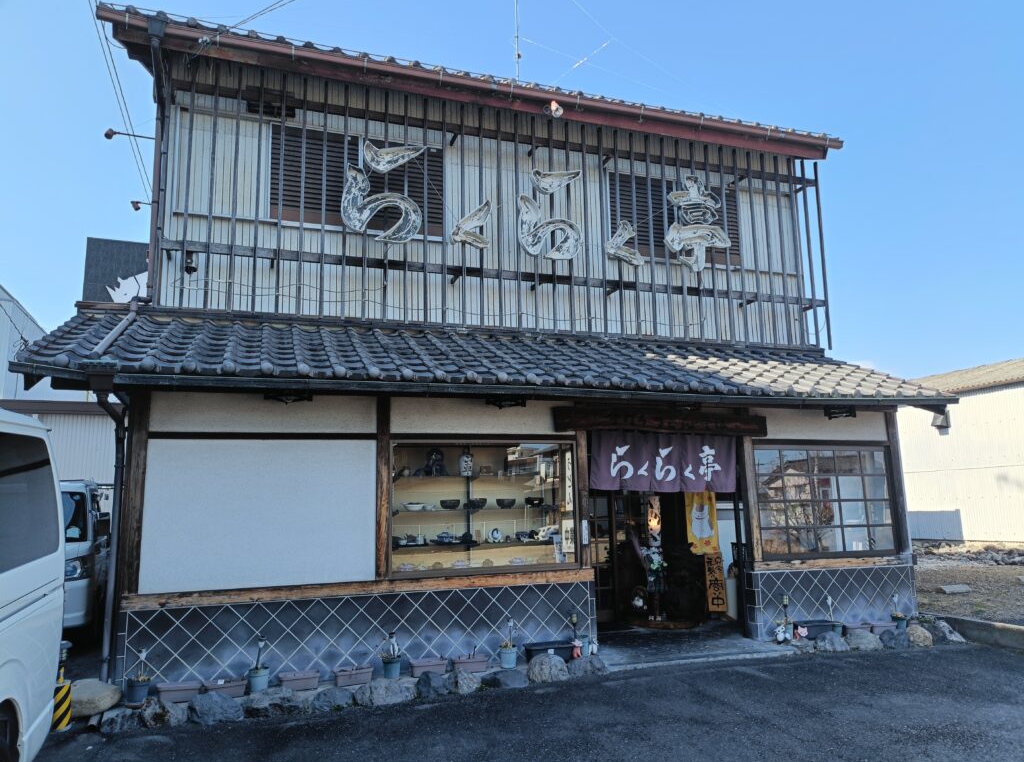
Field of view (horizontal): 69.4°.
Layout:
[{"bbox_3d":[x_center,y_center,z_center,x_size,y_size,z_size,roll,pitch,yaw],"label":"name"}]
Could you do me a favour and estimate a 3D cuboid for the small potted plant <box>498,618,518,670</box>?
[{"bbox_3d":[-0.043,2.186,6.188,0.160,0.405,0.155,-1,-8,0],"label":"small potted plant"}]

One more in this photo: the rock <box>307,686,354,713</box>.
[{"bbox_3d":[-1.362,2.410,5.596,0.327,0.156,0.229,2,-10,-19],"label":"rock"}]

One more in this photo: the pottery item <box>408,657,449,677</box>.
[{"bbox_3d":[-0.660,2.250,5.841,0.290,0.125,0.150,2,-9,-19],"label":"pottery item"}]

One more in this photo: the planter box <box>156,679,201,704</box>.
[{"bbox_3d":[-2.384,2.243,5.316,0.300,0.118,0.155,2,-9,-20],"label":"planter box"}]

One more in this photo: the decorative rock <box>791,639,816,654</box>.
[{"bbox_3d":[2.695,2.455,6.880,0.250,0.125,0.200,2,-9,-19],"label":"decorative rock"}]

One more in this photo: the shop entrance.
[{"bbox_3d":[1.497,1.716,7.137,1.690,1.420,0.400,2,-9,-19],"label":"shop entrance"}]

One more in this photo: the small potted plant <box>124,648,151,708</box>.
[{"bbox_3d":[-2.716,2.154,5.379,0.146,0.392,0.146,2,-10,-19],"label":"small potted plant"}]

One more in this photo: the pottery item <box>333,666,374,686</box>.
[{"bbox_3d":[-1.238,2.287,5.737,0.303,0.115,0.155,2,-9,-20],"label":"pottery item"}]

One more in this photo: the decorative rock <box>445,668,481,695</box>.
[{"bbox_3d":[-0.377,2.344,5.810,0.275,0.165,0.210,2,-9,-20],"label":"decorative rock"}]

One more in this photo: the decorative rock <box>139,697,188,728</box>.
[{"bbox_3d":[-2.352,2.225,5.003,0.310,0.180,0.240,2,-9,-19],"label":"decorative rock"}]

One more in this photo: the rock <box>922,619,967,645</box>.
[{"bbox_3d":[4.486,2.611,7.674,0.401,0.239,0.320,2,-10,-19],"label":"rock"}]

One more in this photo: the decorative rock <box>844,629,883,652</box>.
[{"bbox_3d":[3.323,2.441,7.005,0.340,0.165,0.260,2,-9,-20],"label":"decorative rock"}]

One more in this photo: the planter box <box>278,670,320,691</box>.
[{"bbox_3d":[-1.611,2.273,5.600,0.298,0.115,0.155,2,-9,-20],"label":"planter box"}]

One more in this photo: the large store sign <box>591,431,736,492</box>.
[{"bbox_3d":[1.495,0.786,7.122,1.600,0.560,0.060,2,-9,-19],"label":"large store sign"}]

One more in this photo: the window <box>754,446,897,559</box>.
[{"bbox_3d":[3.255,1.249,7.647,1.750,1.120,0.110,2,-9,-19],"label":"window"}]

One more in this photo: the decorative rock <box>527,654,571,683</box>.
[{"bbox_3d":[0.312,2.414,6.209,0.358,0.207,0.269,2,-10,-19],"label":"decorative rock"}]

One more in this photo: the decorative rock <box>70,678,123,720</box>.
[{"bbox_3d":[-2.934,2.231,5.191,0.360,0.245,0.280,2,-9,-19],"label":"decorative rock"}]

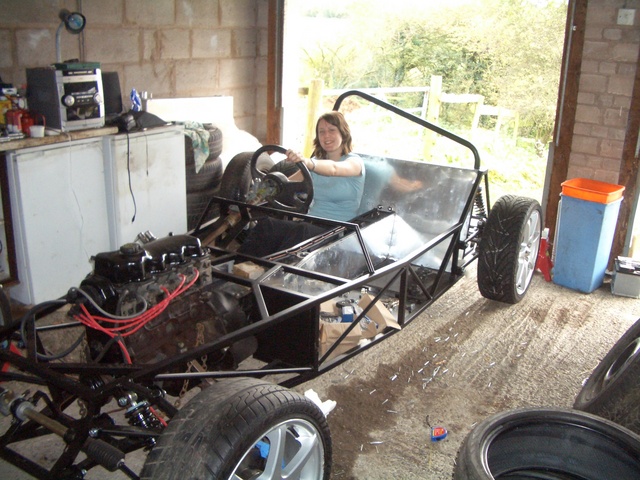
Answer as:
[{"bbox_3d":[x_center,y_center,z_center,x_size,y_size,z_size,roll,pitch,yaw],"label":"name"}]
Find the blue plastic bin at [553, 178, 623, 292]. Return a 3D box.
[{"bbox_3d":[1.585,-0.026,3.840,0.280,0.605,0.265,17,24,40],"label":"blue plastic bin"}]

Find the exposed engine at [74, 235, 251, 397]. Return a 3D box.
[{"bbox_3d":[-0.560,0.265,2.340,0.470,0.560,0.680,12,22,31],"label":"exposed engine"}]

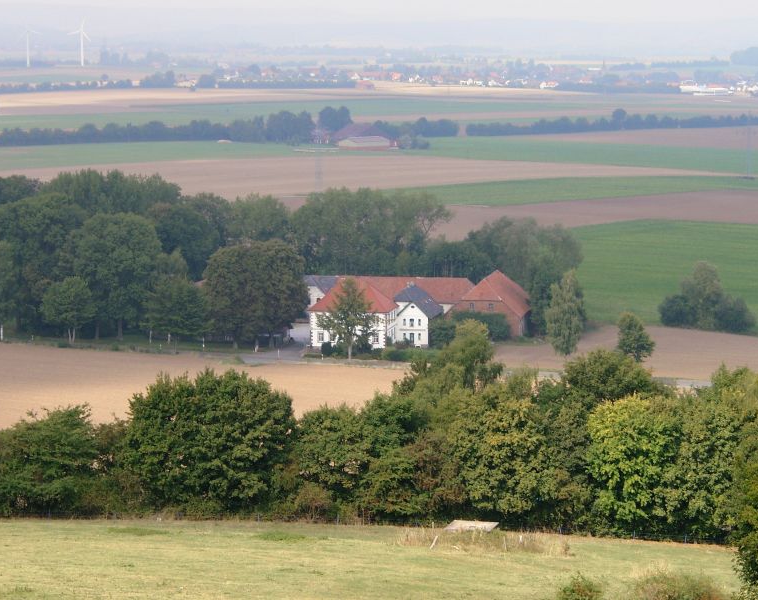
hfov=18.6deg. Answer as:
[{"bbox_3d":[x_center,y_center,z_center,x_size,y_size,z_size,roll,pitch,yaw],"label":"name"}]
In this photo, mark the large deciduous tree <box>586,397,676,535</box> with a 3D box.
[{"bbox_3d":[24.255,15.802,222.000,8.800,13.200,8.800,0,7,0],"label":"large deciduous tree"}]

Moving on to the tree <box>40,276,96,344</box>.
[{"bbox_3d":[-62.405,2.003,463.000,11.200,13.400,10.800,0,7,0],"label":"tree"}]

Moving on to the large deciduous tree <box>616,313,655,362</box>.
[{"bbox_3d":[48.501,7.091,437.000,7.500,9.300,7.300,0,7,0],"label":"large deciduous tree"}]

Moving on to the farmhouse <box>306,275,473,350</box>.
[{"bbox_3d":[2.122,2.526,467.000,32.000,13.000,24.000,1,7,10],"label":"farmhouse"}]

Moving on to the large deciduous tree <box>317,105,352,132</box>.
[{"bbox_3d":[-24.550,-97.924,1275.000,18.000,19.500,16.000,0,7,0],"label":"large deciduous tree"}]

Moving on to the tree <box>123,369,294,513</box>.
[{"bbox_3d":[-16.968,13.982,230.000,16.600,13.800,14.500,0,7,0],"label":"tree"}]

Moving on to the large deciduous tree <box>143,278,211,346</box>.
[{"bbox_3d":[-40.769,2.304,463.000,13.500,13.600,12.500,0,7,0],"label":"large deciduous tree"}]

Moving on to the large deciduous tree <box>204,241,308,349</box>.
[{"bbox_3d":[-24.581,-1.095,460.000,20.500,21.000,18.500,0,7,0],"label":"large deciduous tree"}]

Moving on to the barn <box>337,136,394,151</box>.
[{"bbox_3d":[-7.272,-84.307,1245.000,29.000,7.500,15.000,1,7,5],"label":"barn"}]

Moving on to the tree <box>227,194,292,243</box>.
[{"bbox_3d":[-29.473,-16.401,570.000,15.700,21.000,15.000,0,7,0],"label":"tree"}]

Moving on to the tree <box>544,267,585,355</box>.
[{"bbox_3d":[36.072,2.418,447.000,7.700,16.800,7.500,0,7,0],"label":"tree"}]

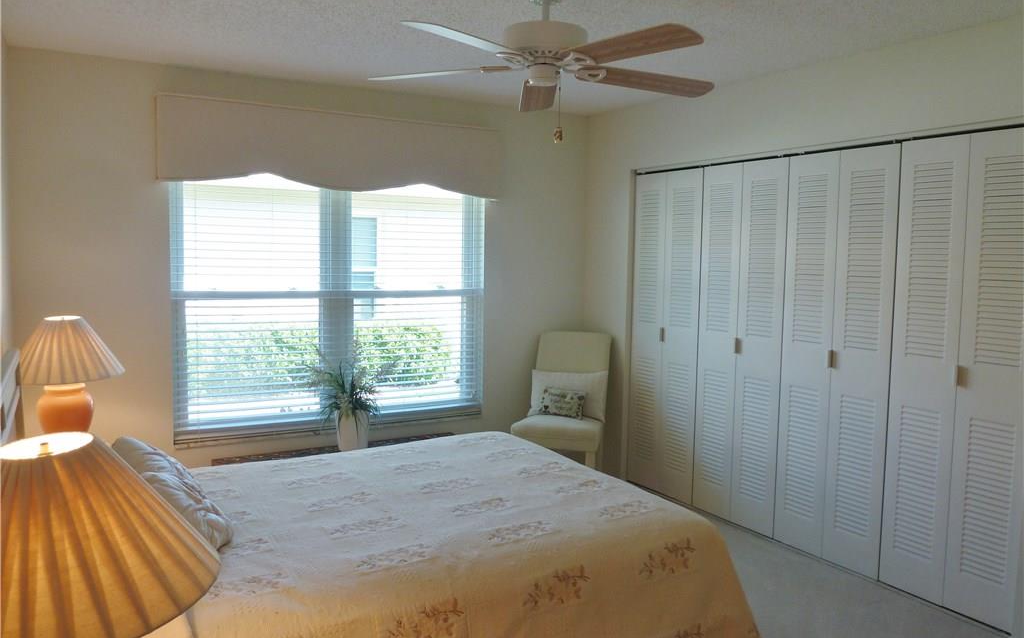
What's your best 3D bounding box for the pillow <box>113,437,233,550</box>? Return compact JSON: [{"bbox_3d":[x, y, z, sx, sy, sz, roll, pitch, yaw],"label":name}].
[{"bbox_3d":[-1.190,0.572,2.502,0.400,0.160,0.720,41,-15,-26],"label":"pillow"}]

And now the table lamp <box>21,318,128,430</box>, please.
[{"bbox_3d":[-1.896,0.266,3.139,0.425,0.545,0.425,-2,6,-29],"label":"table lamp"}]

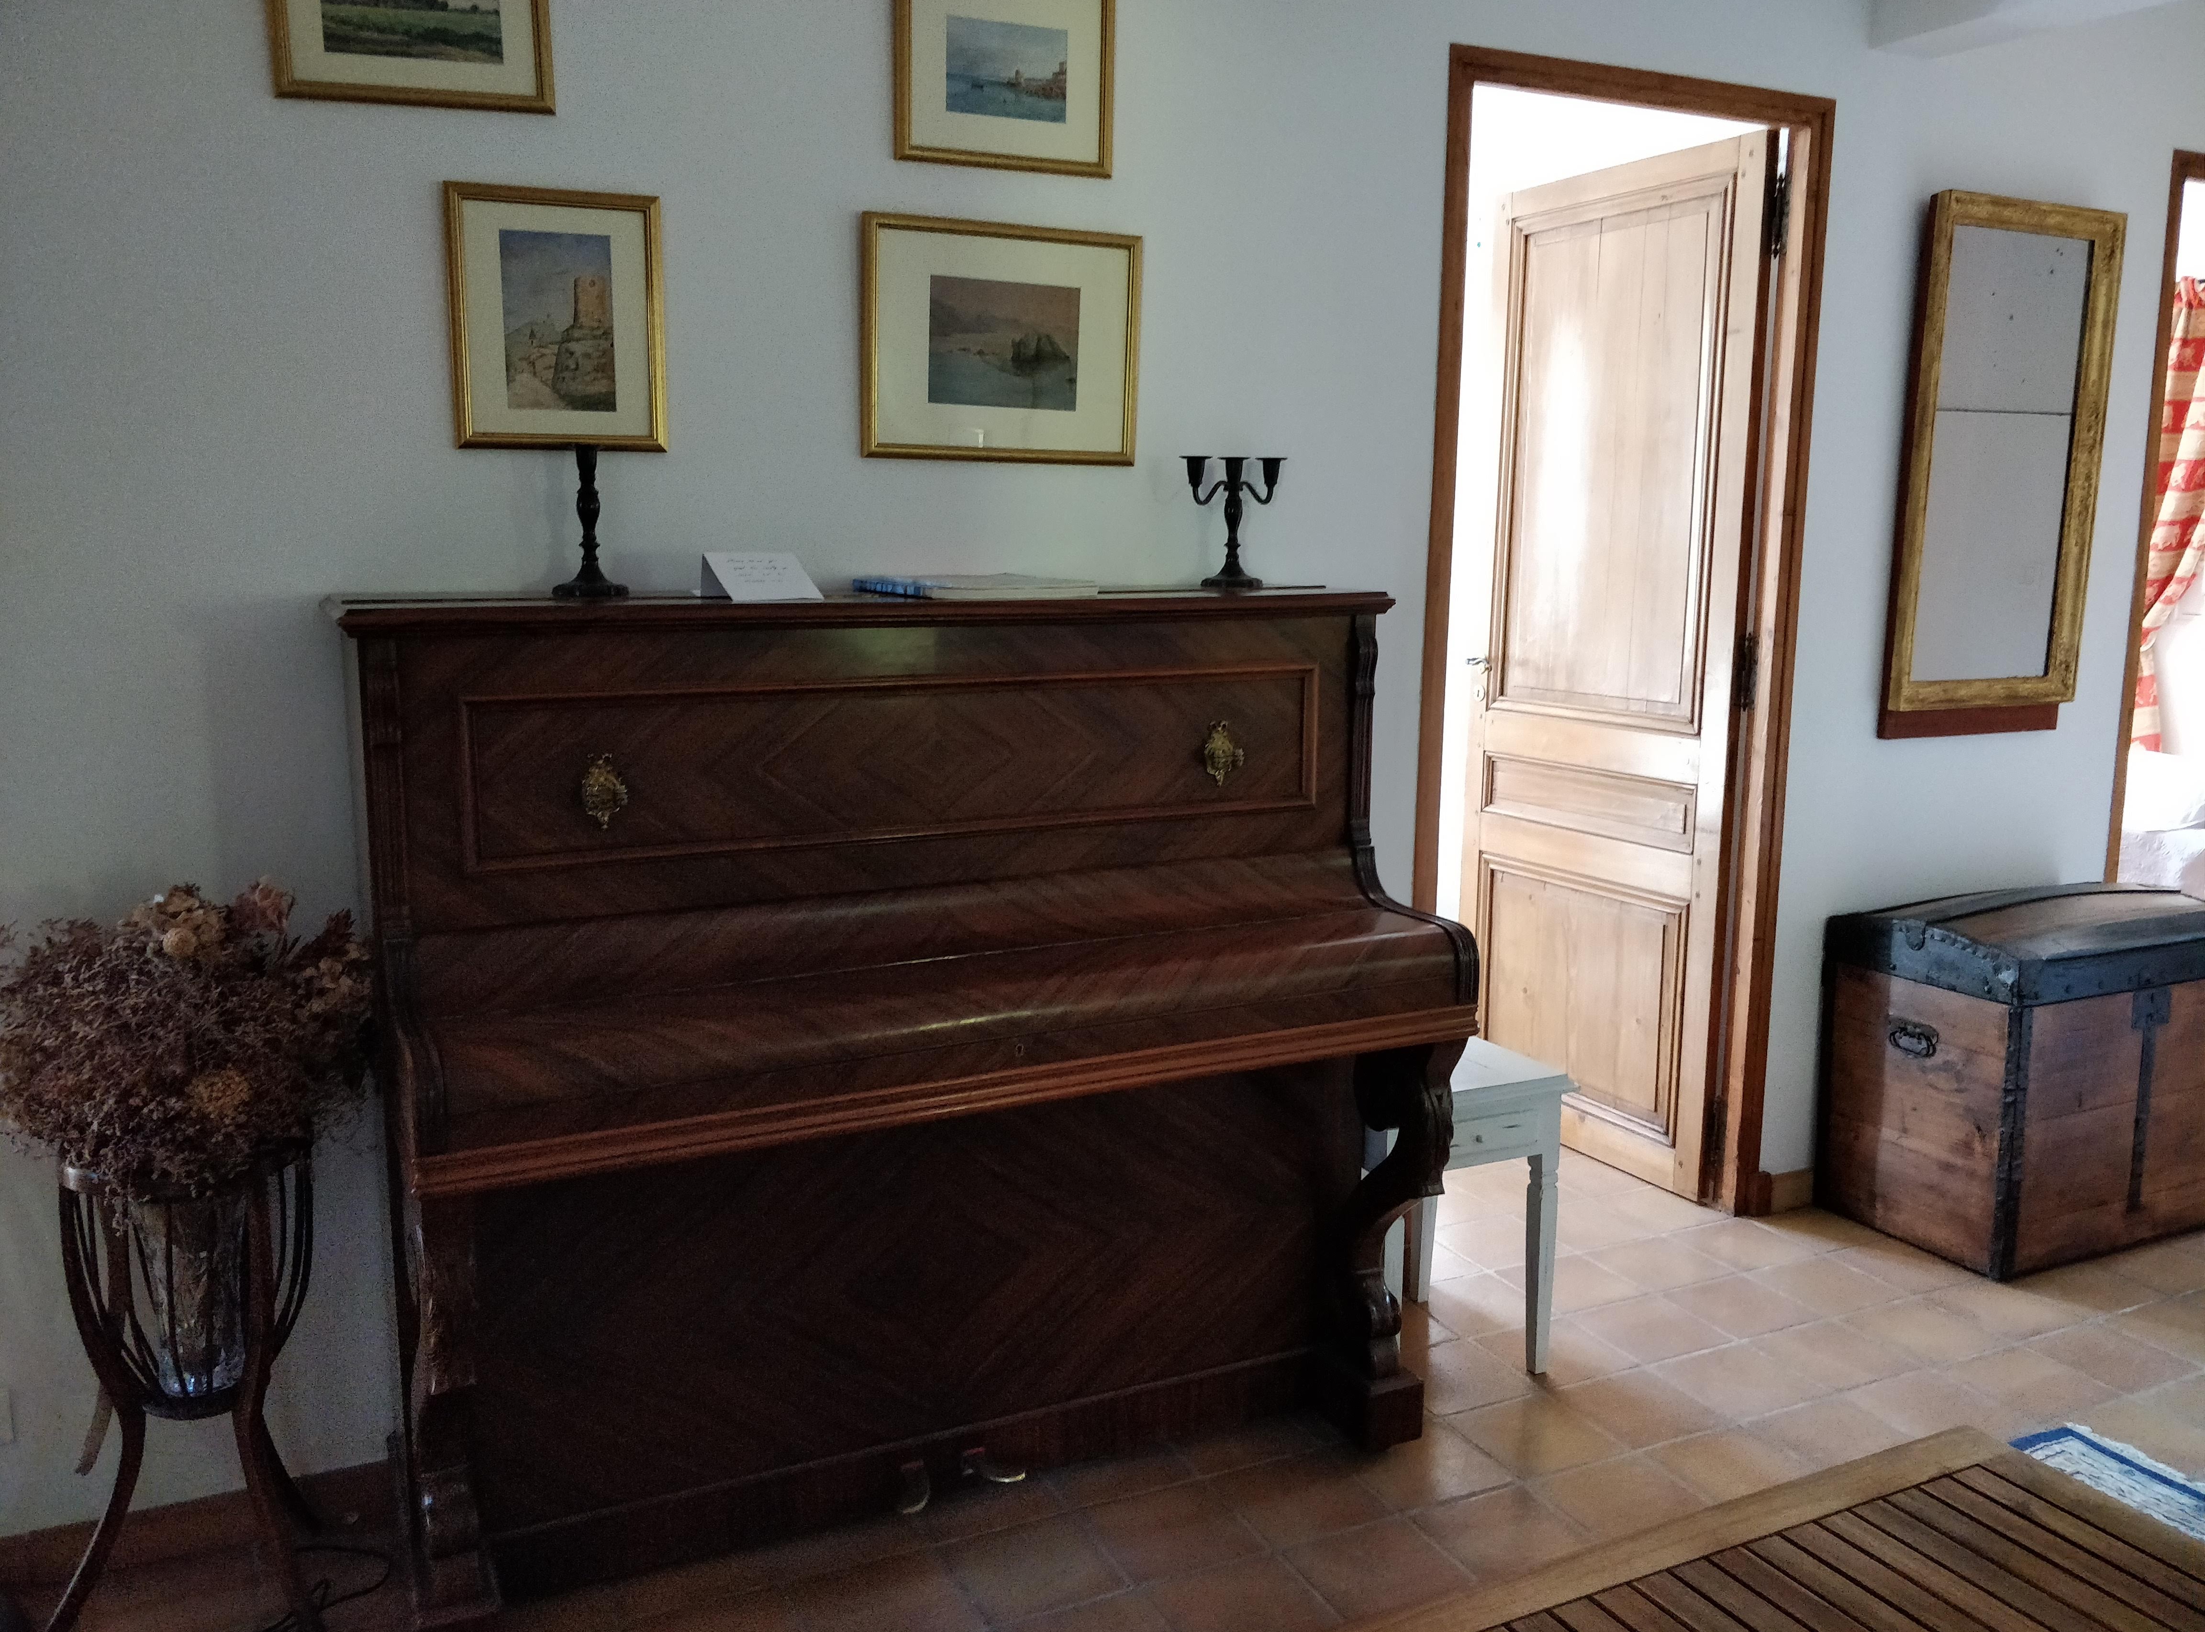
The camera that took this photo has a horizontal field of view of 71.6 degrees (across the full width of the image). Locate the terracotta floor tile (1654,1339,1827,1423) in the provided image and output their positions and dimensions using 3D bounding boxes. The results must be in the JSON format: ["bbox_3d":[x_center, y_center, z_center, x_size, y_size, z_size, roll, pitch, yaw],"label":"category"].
[{"bbox_3d":[1.067,0.956,2.574,0.208,0.015,0.182,-4,9,-23],"label":"terracotta floor tile"}]

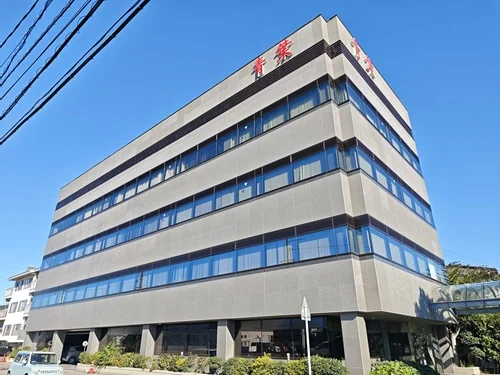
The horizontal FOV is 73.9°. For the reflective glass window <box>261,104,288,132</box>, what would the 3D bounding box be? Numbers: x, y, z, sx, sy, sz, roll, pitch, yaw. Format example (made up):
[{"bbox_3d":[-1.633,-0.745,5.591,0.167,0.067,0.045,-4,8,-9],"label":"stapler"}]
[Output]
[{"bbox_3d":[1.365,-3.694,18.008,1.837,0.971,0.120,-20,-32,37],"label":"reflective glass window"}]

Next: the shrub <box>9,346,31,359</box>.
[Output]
[{"bbox_3d":[-19.428,13.907,28.000,1.600,0.950,1.150,-21,-32,37],"label":"shrub"}]

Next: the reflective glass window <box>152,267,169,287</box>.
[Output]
[{"bbox_3d":[-5.550,5.582,20.578,1.790,1.140,0.120,-20,-32,37],"label":"reflective glass window"}]

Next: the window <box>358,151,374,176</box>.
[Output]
[{"bbox_3d":[5.671,-1.060,16.177,0.120,1.054,1.880,-21,-32,37],"label":"window"}]

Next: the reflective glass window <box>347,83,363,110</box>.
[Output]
[{"bbox_3d":[5.435,-4.282,16.787,0.120,1.140,1.790,-20,-32,37],"label":"reflective glass window"}]

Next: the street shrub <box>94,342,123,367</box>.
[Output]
[{"bbox_3d":[-8.365,9.803,19.500,1.450,1.200,1.150,-21,-32,37],"label":"street shrub"}]

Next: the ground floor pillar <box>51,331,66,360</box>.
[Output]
[{"bbox_3d":[-16.848,13.949,29.041,0.699,2.515,0.660,-21,-32,37],"label":"ground floor pillar"}]

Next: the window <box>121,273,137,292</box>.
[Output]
[{"bbox_3d":[-8.141,6.445,22.292,1.748,1.038,0.100,-21,-32,37],"label":"window"}]

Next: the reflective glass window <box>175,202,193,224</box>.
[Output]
[{"bbox_3d":[-4.011,1.680,20.423,1.760,1.021,0.100,-21,-32,37],"label":"reflective glass window"}]

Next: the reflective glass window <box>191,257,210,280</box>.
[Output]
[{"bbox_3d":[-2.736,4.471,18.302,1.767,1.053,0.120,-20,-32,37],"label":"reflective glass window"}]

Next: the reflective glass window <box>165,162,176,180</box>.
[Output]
[{"bbox_3d":[-5.642,-1.093,23.382,1.257,1.116,0.100,-20,-32,37],"label":"reflective glass window"}]

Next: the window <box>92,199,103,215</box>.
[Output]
[{"bbox_3d":[-13.889,2.003,30.368,1.790,1.140,0.120,-20,-32,37],"label":"window"}]

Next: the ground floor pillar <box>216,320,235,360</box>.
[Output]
[{"bbox_3d":[-1.124,7.575,15.626,0.588,2.415,0.564,-20,-32,37],"label":"ground floor pillar"}]

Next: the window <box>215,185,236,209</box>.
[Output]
[{"bbox_3d":[-1.397,0.626,18.781,1.790,1.140,0.120,-20,-32,37],"label":"window"}]

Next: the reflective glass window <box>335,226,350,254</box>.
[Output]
[{"bbox_3d":[3.568,2.061,12.762,0.524,1.027,0.100,-21,-32,37],"label":"reflective glass window"}]

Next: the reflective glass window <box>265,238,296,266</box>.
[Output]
[{"bbox_3d":[1.386,2.993,14.979,1.790,1.140,0.120,-20,-32,37],"label":"reflective glass window"}]

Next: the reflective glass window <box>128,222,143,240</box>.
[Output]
[{"bbox_3d":[-8.778,3.393,25.793,1.778,1.143,0.120,-21,-32,37],"label":"reflective glass window"}]

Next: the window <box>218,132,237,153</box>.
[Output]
[{"bbox_3d":[-1.365,-2.686,19.940,1.739,1.116,0.100,-20,-32,37],"label":"window"}]

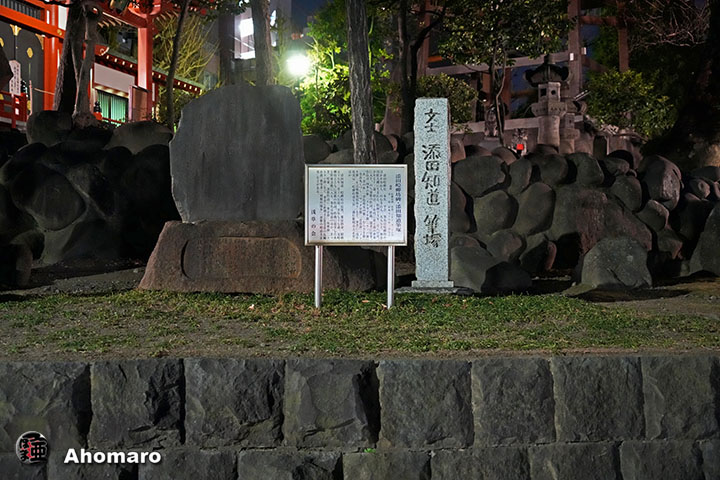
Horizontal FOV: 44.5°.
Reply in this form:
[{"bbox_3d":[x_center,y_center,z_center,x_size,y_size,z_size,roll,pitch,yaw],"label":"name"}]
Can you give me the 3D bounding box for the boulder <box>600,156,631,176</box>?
[{"bbox_3d":[3.200,-0.919,11.000,0.363,0.250,0.340,0,0,0],"label":"boulder"}]

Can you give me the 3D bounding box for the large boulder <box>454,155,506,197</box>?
[{"bbox_3d":[1.452,-0.777,10.600,0.626,0.506,0.500,0,0,0],"label":"large boulder"}]

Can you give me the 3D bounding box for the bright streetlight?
[{"bbox_3d":[-1.328,-3.768,19.000,0.518,0.561,0.450,0,0,0],"label":"bright streetlight"}]

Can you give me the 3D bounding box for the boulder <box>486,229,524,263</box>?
[{"bbox_3d":[1.637,0.062,9.900,0.428,0.383,0.420,0,0,0],"label":"boulder"}]

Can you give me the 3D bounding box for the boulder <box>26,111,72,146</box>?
[{"bbox_3d":[-4.177,-1.495,11.800,0.644,0.483,0.550,0,0,0],"label":"boulder"}]

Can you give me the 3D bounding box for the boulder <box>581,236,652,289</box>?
[{"bbox_3d":[2.653,0.233,9.100,0.745,0.538,0.600,0,0,0],"label":"boulder"}]

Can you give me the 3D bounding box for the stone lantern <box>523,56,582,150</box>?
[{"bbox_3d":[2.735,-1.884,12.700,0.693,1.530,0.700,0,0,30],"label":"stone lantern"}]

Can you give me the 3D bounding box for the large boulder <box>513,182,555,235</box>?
[{"bbox_3d":[2.051,-0.372,10.400,0.496,0.615,0.500,0,0,0],"label":"large boulder"}]

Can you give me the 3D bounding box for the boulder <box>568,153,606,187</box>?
[{"bbox_3d":[2.780,-0.865,10.800,0.442,0.417,0.420,0,0,0],"label":"boulder"}]

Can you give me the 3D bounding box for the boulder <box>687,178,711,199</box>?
[{"bbox_3d":[4.347,-0.661,11.300,0.308,0.257,0.280,0,0,0],"label":"boulder"}]

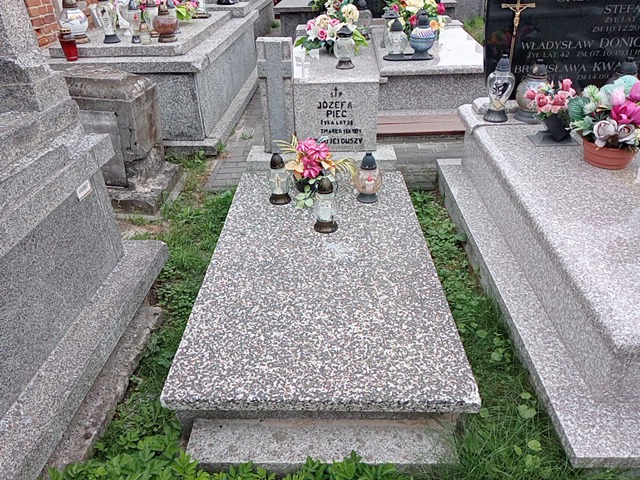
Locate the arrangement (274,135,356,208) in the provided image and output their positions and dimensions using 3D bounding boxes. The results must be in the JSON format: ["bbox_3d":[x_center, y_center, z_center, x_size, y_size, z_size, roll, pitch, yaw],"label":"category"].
[{"bbox_3d":[-0.020,-0.337,2.424,0.390,0.280,0.320,0,31,0],"label":"arrangement"}]

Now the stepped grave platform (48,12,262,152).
[{"bbox_3d":[-1.430,-1.588,4.705,1.500,0.660,2.750,1,31,1],"label":"stepped grave platform"}]

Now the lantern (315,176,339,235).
[{"bbox_3d":[0.029,-0.153,2.225,0.106,0.244,0.106,1,29,0],"label":"lantern"}]

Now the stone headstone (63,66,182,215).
[{"bbox_3d":[-1.250,-0.587,2.997,0.680,0.670,0.620,1,31,1],"label":"stone headstone"}]

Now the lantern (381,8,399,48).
[{"bbox_3d":[0.637,-1.885,4.594,0.155,0.301,0.155,1,29,0],"label":"lantern"}]

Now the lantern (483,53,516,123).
[{"bbox_3d":[0.934,-0.786,2.663,0.138,0.320,0.118,4,30,6],"label":"lantern"}]

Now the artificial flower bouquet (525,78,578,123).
[{"bbox_3d":[1.074,-0.645,2.412,0.220,0.190,0.200,1,29,0],"label":"artificial flower bouquet"}]

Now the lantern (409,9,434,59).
[{"bbox_3d":[0.789,-1.599,4.025,0.205,0.330,0.205,0,31,0],"label":"lantern"}]

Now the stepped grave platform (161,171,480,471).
[{"bbox_3d":[0.007,0.141,2.145,0.880,0.190,1.782,1,29,0],"label":"stepped grave platform"}]

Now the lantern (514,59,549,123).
[{"bbox_3d":[1.187,-0.841,2.905,0.195,0.320,0.195,0,31,0],"label":"lantern"}]

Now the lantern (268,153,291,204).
[{"bbox_3d":[-0.192,-0.299,2.482,0.106,0.242,0.106,1,29,0],"label":"lantern"}]

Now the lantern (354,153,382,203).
[{"bbox_3d":[0.240,-0.309,2.516,0.128,0.237,0.128,1,29,0],"label":"lantern"}]

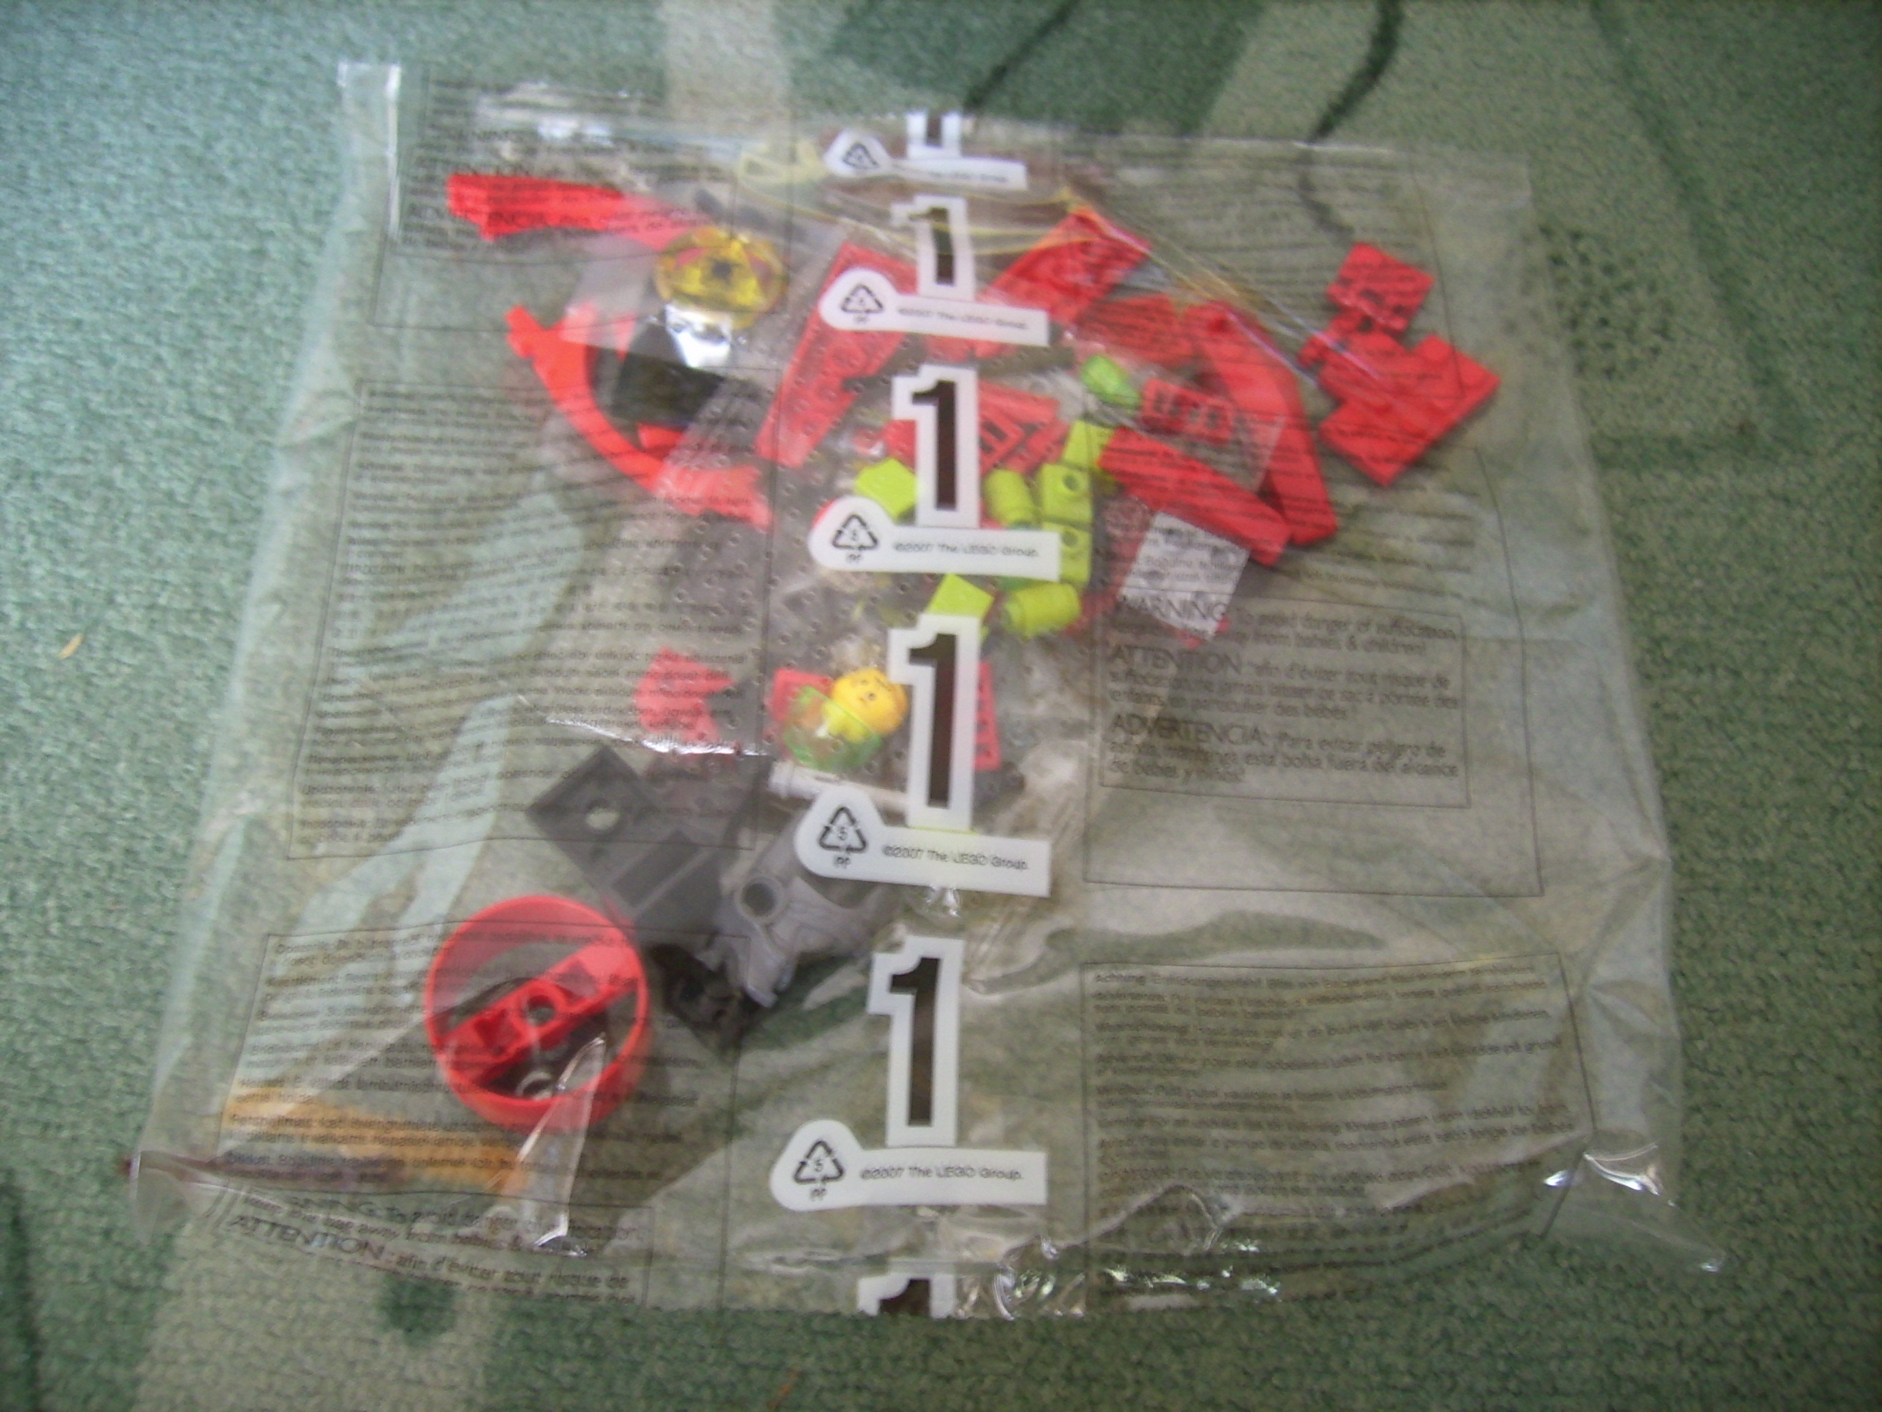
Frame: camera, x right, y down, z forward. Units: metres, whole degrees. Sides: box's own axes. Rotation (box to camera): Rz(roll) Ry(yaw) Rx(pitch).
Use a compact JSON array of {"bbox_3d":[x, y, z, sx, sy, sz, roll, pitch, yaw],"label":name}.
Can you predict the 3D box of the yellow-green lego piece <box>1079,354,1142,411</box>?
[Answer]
[{"bbox_3d":[0.030,-0.057,0.304,0.011,0.006,0.007,40,71,14],"label":"yellow-green lego piece"}]

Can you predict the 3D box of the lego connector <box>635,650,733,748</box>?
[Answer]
[{"bbox_3d":[-0.040,-0.001,0.273,0.015,0.007,0.013,26,68,9],"label":"lego connector"}]

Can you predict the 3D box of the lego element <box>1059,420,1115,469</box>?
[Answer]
[{"bbox_3d":[0.025,-0.044,0.297,0.008,0.008,0.008,18,64,4],"label":"lego element"}]

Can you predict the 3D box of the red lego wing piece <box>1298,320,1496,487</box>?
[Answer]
[{"bbox_3d":[0.080,-0.058,0.317,0.030,0.005,0.032,42,71,15],"label":"red lego wing piece"}]

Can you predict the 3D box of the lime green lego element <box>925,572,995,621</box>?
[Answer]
[{"bbox_3d":[0.003,-0.015,0.276,0.008,0.007,0.009,24,65,7],"label":"lime green lego element"}]

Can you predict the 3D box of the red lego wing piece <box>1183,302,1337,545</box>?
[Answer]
[{"bbox_3d":[0.056,-0.050,0.307,0.011,0.009,0.046,-14,67,-12],"label":"red lego wing piece"}]

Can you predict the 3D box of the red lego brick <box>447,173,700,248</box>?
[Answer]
[{"bbox_3d":[-0.067,-0.091,0.319,0.047,0.008,0.008,6,64,-2],"label":"red lego brick"}]

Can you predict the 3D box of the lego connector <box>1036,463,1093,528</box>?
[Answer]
[{"bbox_3d":[0.021,-0.035,0.289,0.008,0.009,0.010,1,88,2],"label":"lego connector"}]

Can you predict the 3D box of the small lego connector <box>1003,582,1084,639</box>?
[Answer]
[{"bbox_3d":[0.017,-0.015,0.279,0.011,0.008,0.008,-14,68,-8],"label":"small lego connector"}]

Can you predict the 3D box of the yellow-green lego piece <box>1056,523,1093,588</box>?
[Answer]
[{"bbox_3d":[0.021,-0.024,0.285,0.008,0.009,0.010,1,87,2],"label":"yellow-green lego piece"}]

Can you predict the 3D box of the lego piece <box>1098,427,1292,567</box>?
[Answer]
[{"bbox_3d":[0.043,-0.035,0.296,0.033,0.009,0.008,32,66,10],"label":"lego piece"}]

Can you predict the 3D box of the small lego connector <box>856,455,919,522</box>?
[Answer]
[{"bbox_3d":[-0.008,-0.034,0.289,0.008,0.008,0.010,-38,73,-16],"label":"small lego connector"}]

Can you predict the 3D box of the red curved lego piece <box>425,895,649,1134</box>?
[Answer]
[{"bbox_3d":[-0.060,0.047,0.262,0.032,0.018,0.032,-24,70,-18],"label":"red curved lego piece"}]

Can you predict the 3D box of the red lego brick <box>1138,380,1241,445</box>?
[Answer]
[{"bbox_3d":[0.044,-0.052,0.306,0.016,0.004,0.008,14,64,2],"label":"red lego brick"}]

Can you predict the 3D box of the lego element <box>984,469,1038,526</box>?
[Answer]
[{"bbox_3d":[0.012,-0.033,0.287,0.008,0.008,0.011,-16,67,-12],"label":"lego element"}]

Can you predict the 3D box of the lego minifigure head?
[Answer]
[{"bbox_3d":[-0.011,-0.001,0.265,0.011,0.010,0.010,-22,68,0],"label":"lego minifigure head"}]

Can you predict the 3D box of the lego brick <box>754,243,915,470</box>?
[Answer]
[{"bbox_3d":[-0.013,-0.057,0.295,0.022,0.005,0.048,16,60,4],"label":"lego brick"}]

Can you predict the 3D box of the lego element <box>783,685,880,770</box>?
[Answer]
[{"bbox_3d":[-0.017,0.004,0.267,0.015,0.011,0.011,33,66,11],"label":"lego element"}]

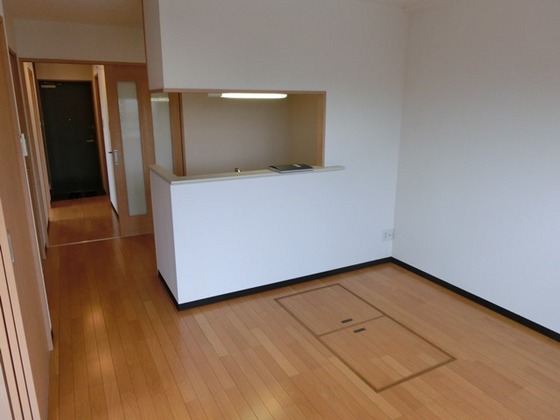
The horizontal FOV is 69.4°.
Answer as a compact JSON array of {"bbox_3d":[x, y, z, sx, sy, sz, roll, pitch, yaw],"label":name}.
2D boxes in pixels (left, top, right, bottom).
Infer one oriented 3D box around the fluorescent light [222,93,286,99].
[{"bbox_3d":[-0.205,-0.942,3.329,0.593,0.055,0.090,-7,16,-26],"label":"fluorescent light"}]

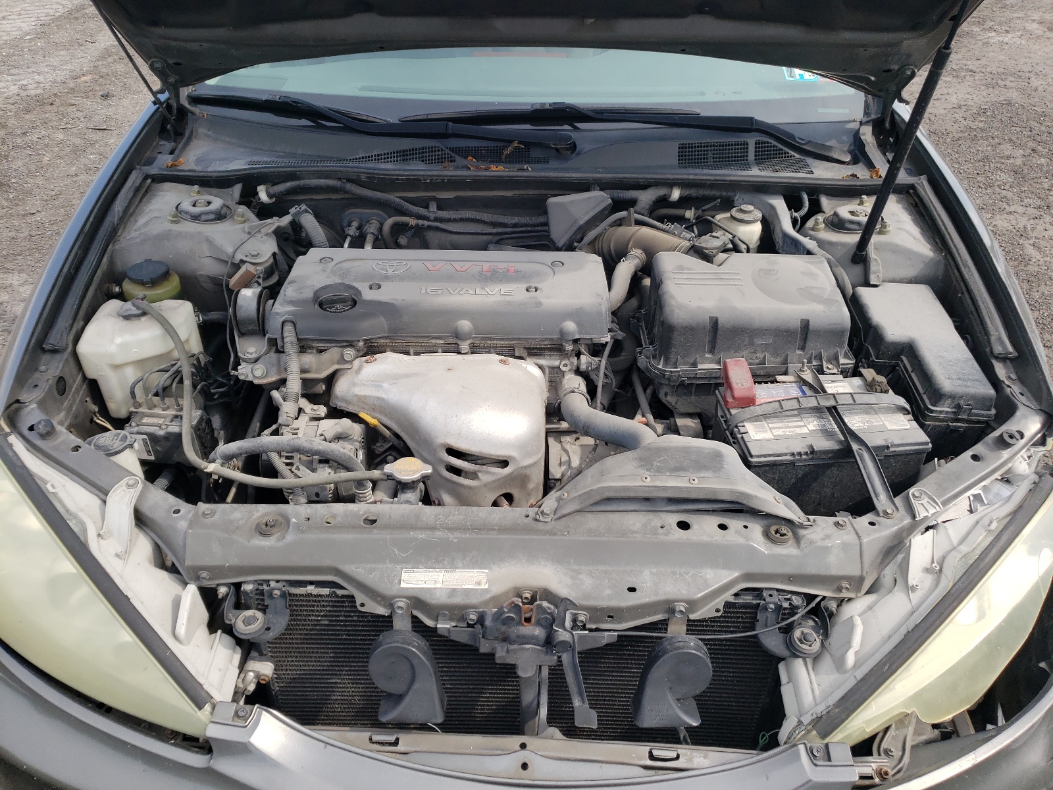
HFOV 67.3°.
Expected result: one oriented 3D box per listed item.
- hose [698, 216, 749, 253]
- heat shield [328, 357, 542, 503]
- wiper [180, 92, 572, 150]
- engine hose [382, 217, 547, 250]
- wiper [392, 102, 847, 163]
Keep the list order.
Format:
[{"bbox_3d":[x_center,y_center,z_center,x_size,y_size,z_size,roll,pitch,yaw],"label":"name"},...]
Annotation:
[{"bbox_3d":[0.350,-0.279,1.403,0.084,0.048,0.055,0,33,0],"label":"hose"},{"bbox_3d":[-0.124,0.059,1.197,0.305,0.210,0.150,0,33,0],"label":"heat shield"},{"bbox_3d":[-0.303,-0.546,1.564,0.800,0.075,0.090,8,35,11],"label":"wiper"},{"bbox_3d":[-0.115,-0.295,1.454,0.300,0.065,0.060,0,34,0],"label":"engine hose"},{"bbox_3d":[0.184,-0.496,1.510,0.840,0.080,0.100,3,34,3],"label":"wiper"}]

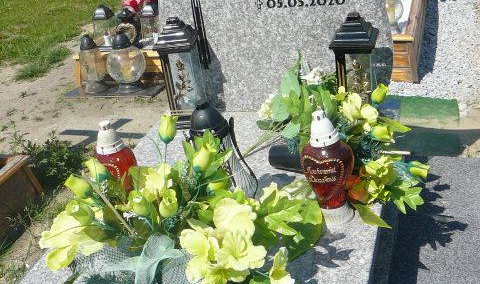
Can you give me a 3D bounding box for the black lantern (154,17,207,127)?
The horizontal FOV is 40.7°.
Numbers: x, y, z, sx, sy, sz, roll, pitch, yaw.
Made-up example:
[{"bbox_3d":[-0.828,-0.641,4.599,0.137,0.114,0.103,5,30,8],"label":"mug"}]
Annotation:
[{"bbox_3d":[-0.198,-0.251,2.297,0.137,0.388,0.143,-1,28,15],"label":"black lantern"}]

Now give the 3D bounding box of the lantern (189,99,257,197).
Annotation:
[{"bbox_3d":[-0.071,0.043,1.776,0.160,0.316,0.160,1,29,19],"label":"lantern"}]

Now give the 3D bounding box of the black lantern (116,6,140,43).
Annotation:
[{"bbox_3d":[-0.606,-0.620,3.516,0.110,0.211,0.105,1,29,18],"label":"black lantern"}]

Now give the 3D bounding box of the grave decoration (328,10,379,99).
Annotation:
[{"bbox_3d":[0.375,-0.222,2.064,0.137,0.388,0.143,2,29,21],"label":"grave decoration"}]

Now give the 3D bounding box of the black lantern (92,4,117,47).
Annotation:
[{"bbox_3d":[-0.760,-0.649,3.610,0.092,0.218,0.092,1,29,18],"label":"black lantern"}]

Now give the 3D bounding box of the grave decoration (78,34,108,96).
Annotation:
[{"bbox_3d":[-0.807,-0.428,3.510,0.120,0.317,0.115,1,29,18],"label":"grave decoration"}]

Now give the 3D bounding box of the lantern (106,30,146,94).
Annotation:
[{"bbox_3d":[-0.615,-0.429,3.438,0.212,0.334,0.212,1,29,18],"label":"lantern"}]

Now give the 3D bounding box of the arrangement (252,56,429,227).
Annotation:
[{"bbox_3d":[0.276,-0.022,1.920,0.480,0.300,0.420,1,26,19],"label":"arrangement"}]

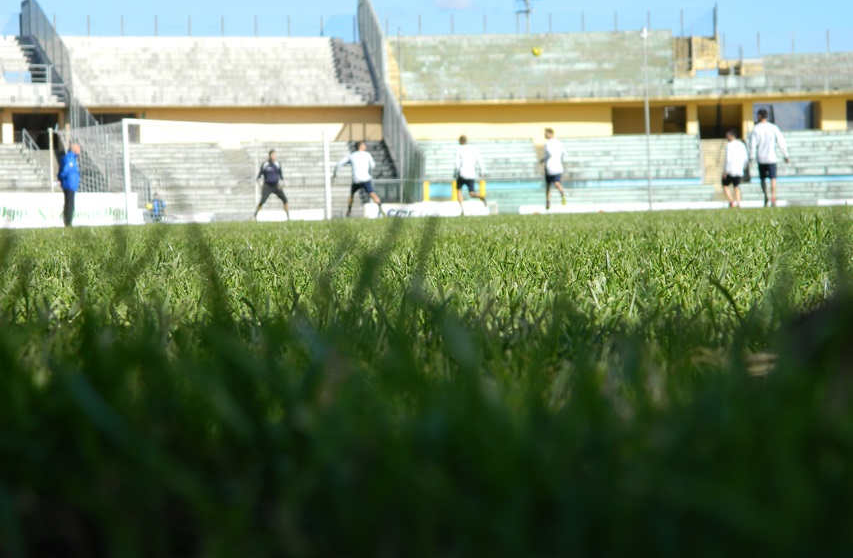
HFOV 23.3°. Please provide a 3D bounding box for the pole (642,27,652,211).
[{"bbox_3d":[9.095,-6.528,85.000,0.250,7.600,0.300,0,3,44],"label":"pole"}]

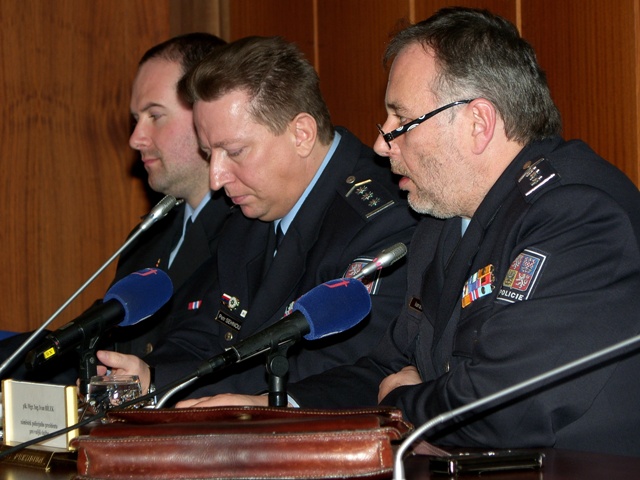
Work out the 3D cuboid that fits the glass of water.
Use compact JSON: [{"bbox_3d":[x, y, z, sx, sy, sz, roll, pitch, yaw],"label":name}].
[{"bbox_3d":[-0.263,0.212,4.500,0.069,0.072,0.069,-2,5,0],"label":"glass of water"}]

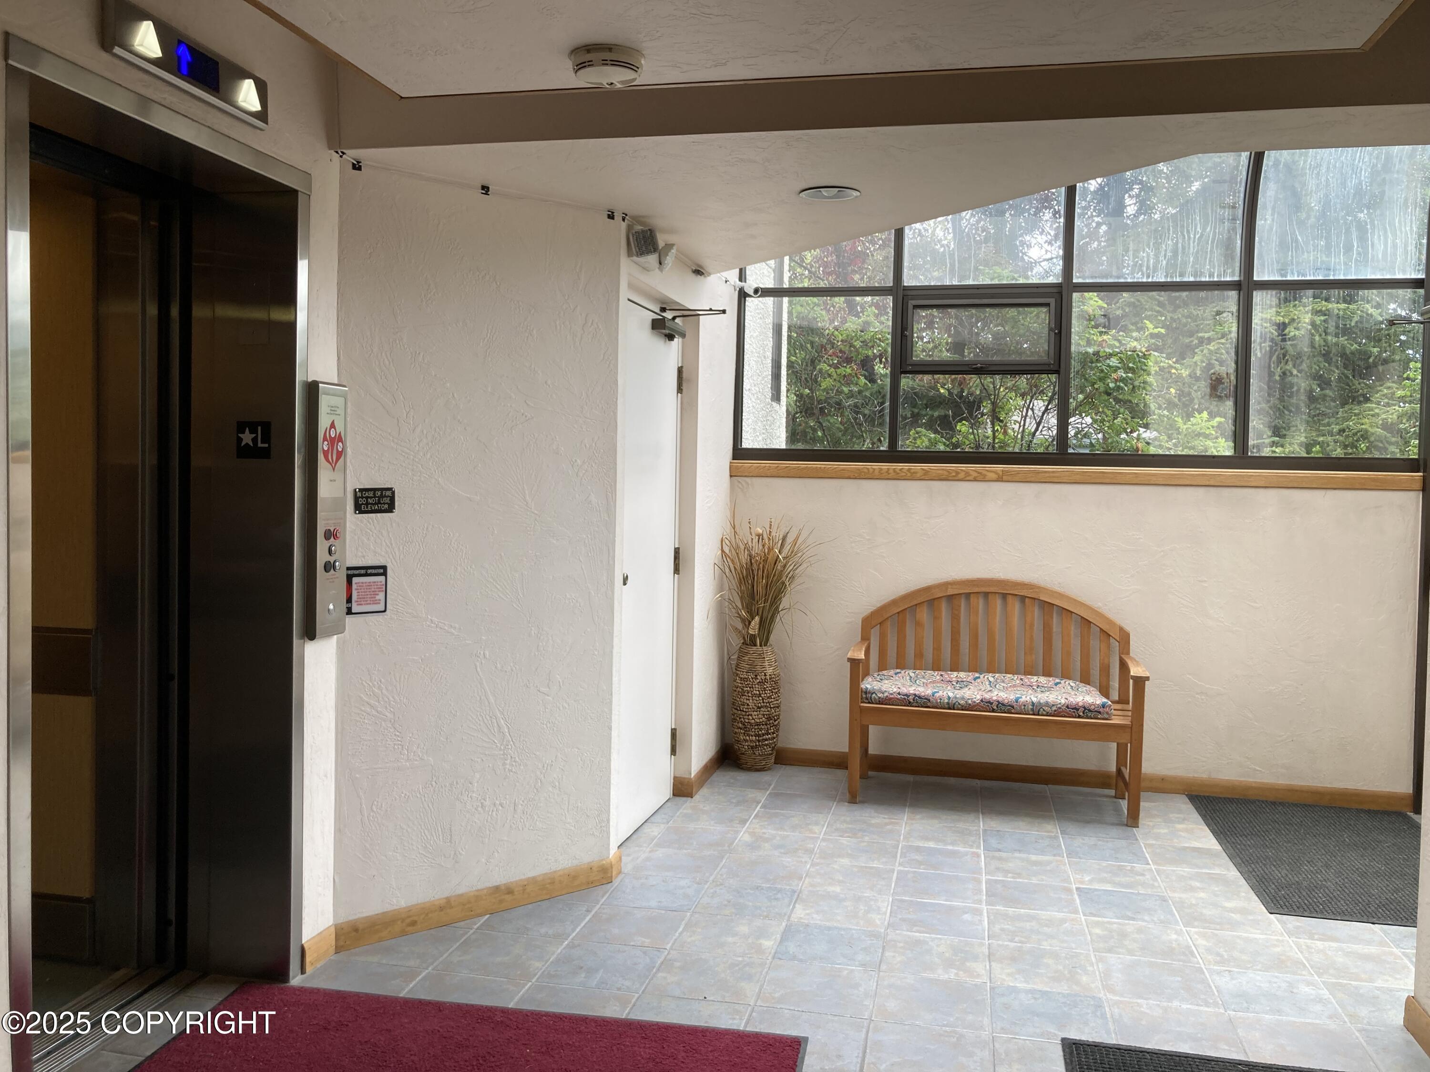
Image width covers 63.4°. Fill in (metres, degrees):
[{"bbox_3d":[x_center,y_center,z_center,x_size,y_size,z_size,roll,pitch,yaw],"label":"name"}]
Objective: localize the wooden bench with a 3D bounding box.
[{"bbox_3d":[1.236,0.694,5.162,1.241,0.970,0.585,2,2,12],"label":"wooden bench"}]

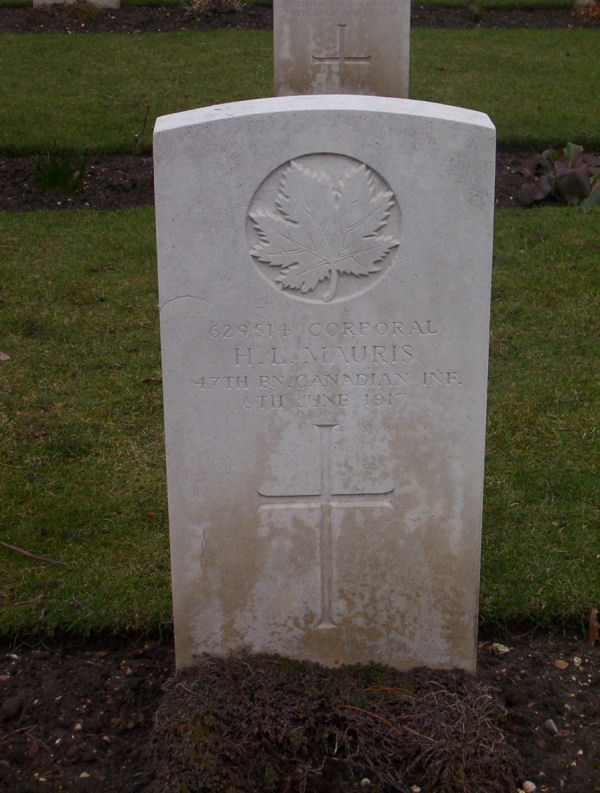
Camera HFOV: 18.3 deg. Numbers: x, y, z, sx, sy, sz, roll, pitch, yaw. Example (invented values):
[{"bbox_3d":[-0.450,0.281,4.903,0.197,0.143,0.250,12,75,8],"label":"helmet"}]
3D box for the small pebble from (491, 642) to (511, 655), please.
[{"bbox_3d":[0.261,0.328,2.422,0.025,0.011,0.015,-1,24,0],"label":"small pebble"}]

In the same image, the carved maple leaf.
[{"bbox_3d":[0.028,-0.188,2.117,0.171,0.169,0.012,-1,24,0],"label":"carved maple leaf"}]

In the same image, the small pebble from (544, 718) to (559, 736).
[{"bbox_3d":[0.305,0.401,2.255,0.017,0.015,0.017,-1,24,0],"label":"small pebble"}]

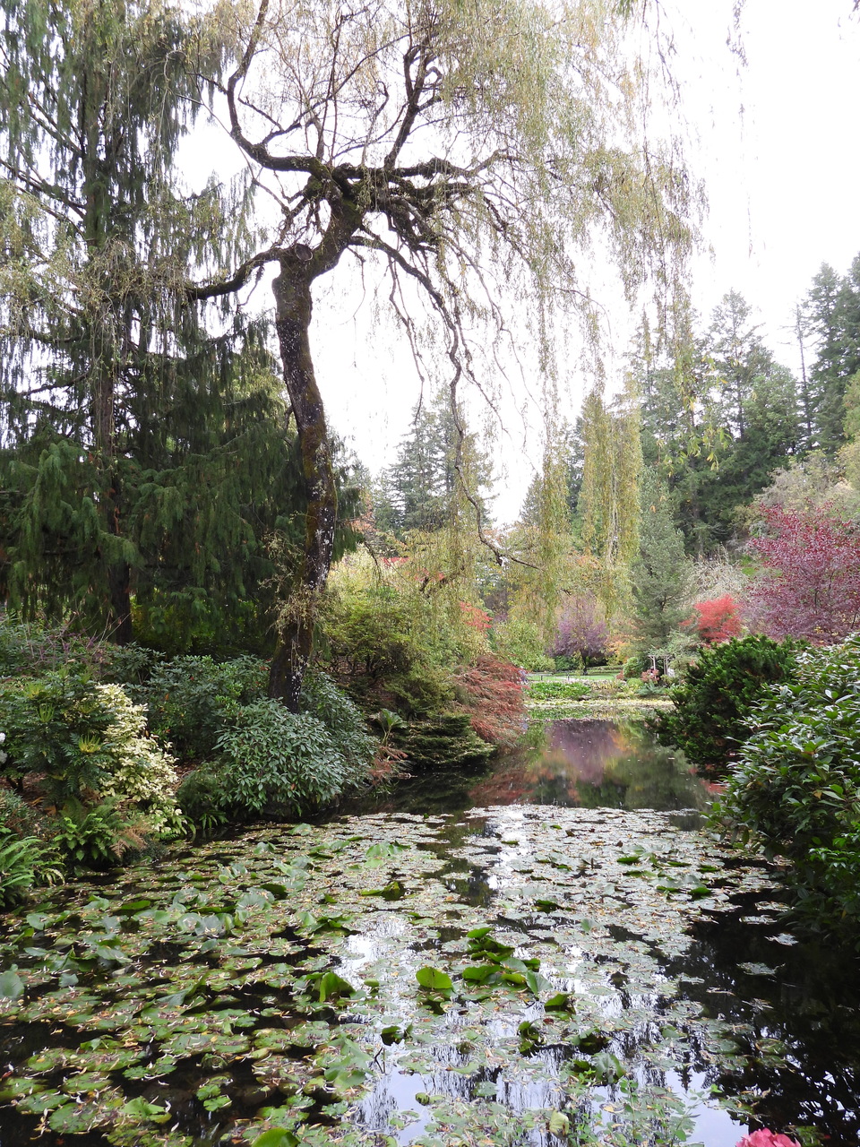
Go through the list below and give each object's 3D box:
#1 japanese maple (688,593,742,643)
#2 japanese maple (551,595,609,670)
[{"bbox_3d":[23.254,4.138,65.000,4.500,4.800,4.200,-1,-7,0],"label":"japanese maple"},{"bbox_3d":[14.999,6.008,79.000,6.200,7.900,6.000,-1,-7,0],"label":"japanese maple"}]

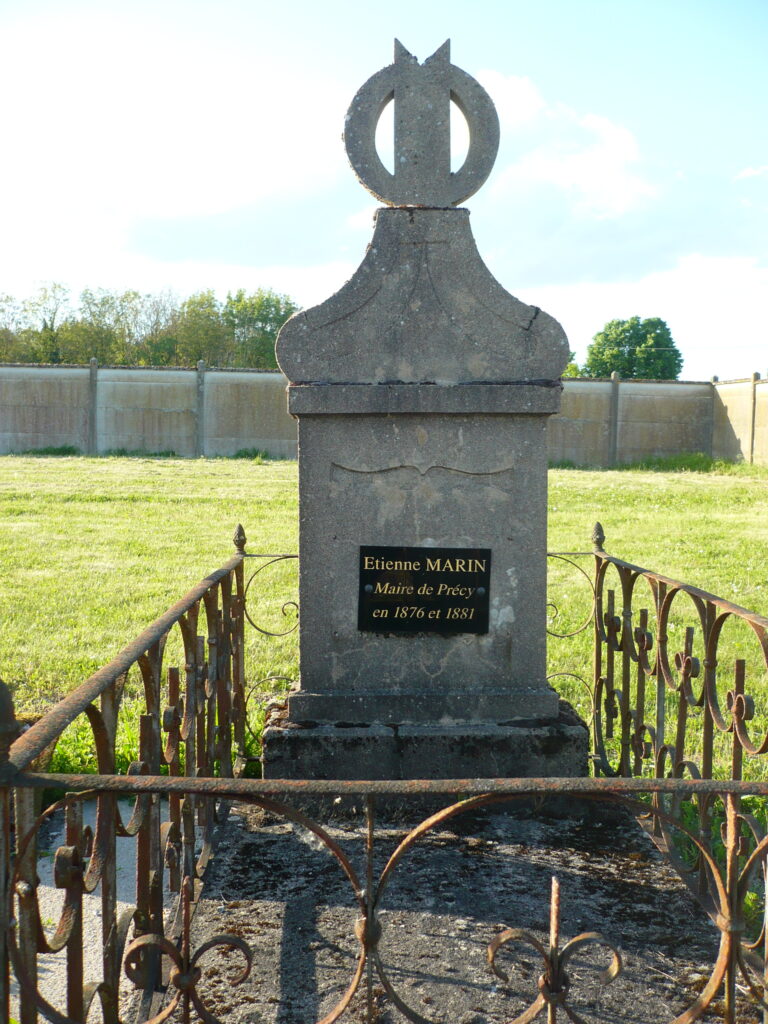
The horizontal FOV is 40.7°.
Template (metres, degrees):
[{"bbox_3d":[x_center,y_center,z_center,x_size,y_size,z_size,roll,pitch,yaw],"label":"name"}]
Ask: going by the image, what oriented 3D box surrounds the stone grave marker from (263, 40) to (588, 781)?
[{"bbox_3d":[0.118,-0.255,3.118,0.934,2.240,0.370,0,3,-2],"label":"stone grave marker"}]

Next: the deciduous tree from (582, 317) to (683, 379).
[{"bbox_3d":[15.700,-7.300,65.000,6.300,9.900,6.300,2,3,13],"label":"deciduous tree"}]

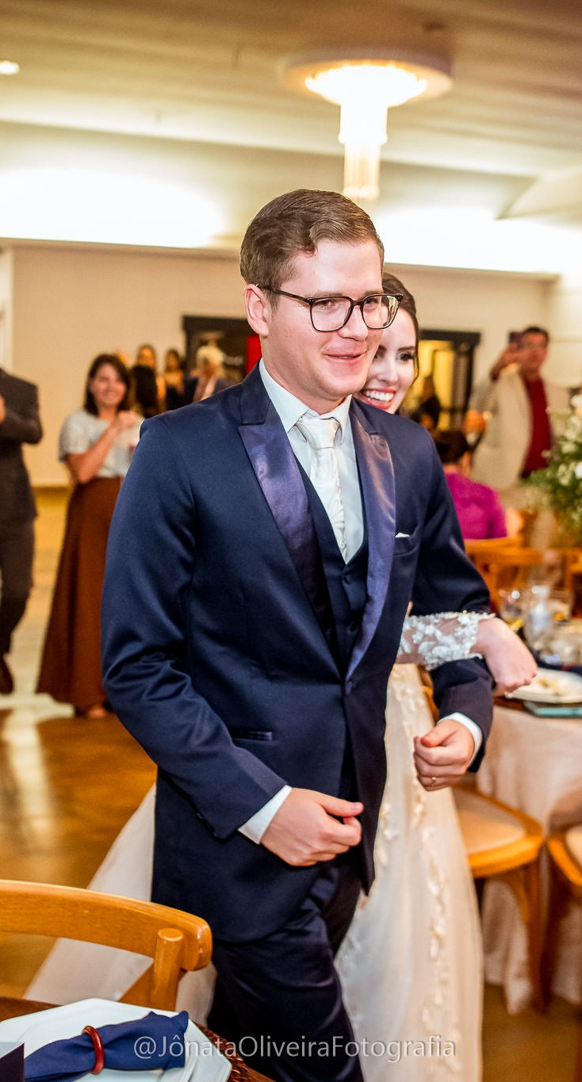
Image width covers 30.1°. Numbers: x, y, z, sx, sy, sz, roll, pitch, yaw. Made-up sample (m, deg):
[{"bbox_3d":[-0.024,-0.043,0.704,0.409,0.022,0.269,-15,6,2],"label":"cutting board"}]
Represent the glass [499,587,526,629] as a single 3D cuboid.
[{"bbox_3d":[0.691,0.229,3.353,0.087,0.160,0.087,-1,10,-21],"label":"glass"}]

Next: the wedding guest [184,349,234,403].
[{"bbox_3d":[-0.703,-0.755,9.034,0.460,1.705,0.330,2,9,0],"label":"wedding guest"}]

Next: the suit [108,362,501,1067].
[{"bbox_3d":[-0.003,0.563,1.466,0.535,1.525,0.406,-3,11,-28],"label":"suit"}]

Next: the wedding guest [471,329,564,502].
[{"bbox_3d":[1.358,-0.375,6.645,0.580,1.849,0.420,1,9,-9],"label":"wedding guest"}]

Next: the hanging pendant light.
[{"bbox_3d":[0.448,-2.386,6.516,0.980,0.880,0.980,2,9,0],"label":"hanging pendant light"}]

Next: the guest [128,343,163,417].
[{"bbox_3d":[-1.169,-0.735,8.916,0.455,1.663,0.297,1,9,-6],"label":"guest"}]

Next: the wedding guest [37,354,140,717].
[{"bbox_3d":[-0.900,-0.055,4.974,0.540,1.583,0.450,-1,9,-18],"label":"wedding guest"}]

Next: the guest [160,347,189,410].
[{"bbox_3d":[-1.219,-1.102,11.136,0.460,1.714,0.300,2,9,-3],"label":"guest"}]

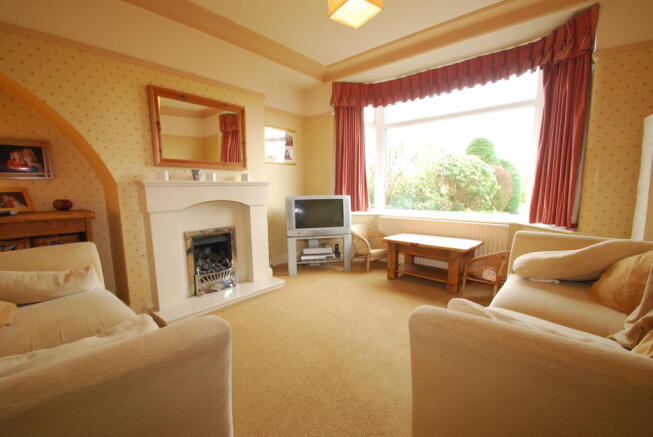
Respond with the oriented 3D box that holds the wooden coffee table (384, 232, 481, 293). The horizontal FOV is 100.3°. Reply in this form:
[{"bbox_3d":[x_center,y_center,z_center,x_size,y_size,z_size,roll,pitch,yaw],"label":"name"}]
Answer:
[{"bbox_3d":[1.114,0.463,2.981,0.872,0.469,0.474,5,10,40],"label":"wooden coffee table"}]

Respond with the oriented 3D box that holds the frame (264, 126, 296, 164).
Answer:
[{"bbox_3d":[-0.604,-0.948,3.594,0.024,0.447,0.556,5,10,40],"label":"frame"}]

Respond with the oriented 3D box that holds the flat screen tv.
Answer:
[{"bbox_3d":[-0.120,-0.056,3.455,0.768,0.465,0.480,-2,7,-11],"label":"flat screen tv"}]

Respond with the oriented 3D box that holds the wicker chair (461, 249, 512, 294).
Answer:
[{"bbox_3d":[1.615,0.476,2.686,0.403,0.501,0.392,3,8,29],"label":"wicker chair"}]

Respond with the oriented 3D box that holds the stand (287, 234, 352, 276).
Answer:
[{"bbox_3d":[-0.108,0.412,3.493,0.763,0.480,0.436,-2,7,-11],"label":"stand"}]

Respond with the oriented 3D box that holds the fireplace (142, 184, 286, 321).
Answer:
[{"bbox_3d":[-1.008,0.216,2.622,0.403,1.118,1.199,5,10,40],"label":"fireplace"}]

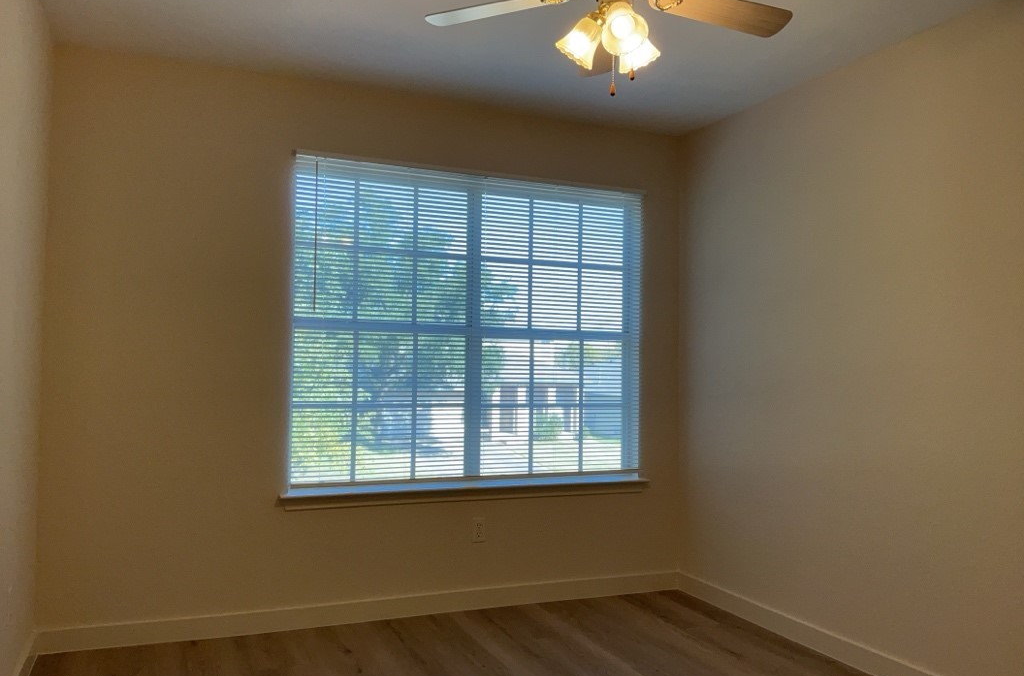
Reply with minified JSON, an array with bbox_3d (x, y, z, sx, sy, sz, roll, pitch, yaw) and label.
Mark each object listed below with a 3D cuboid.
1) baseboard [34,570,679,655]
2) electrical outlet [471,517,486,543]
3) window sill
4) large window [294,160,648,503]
[{"bbox_3d":[-0.491,1.253,3.718,3.010,0.090,0.016,2,-3,-22],"label":"baseboard"},{"bbox_3d":[-0.157,0.931,3.871,0.070,0.114,0.009,2,-3,-22],"label":"electrical outlet"},{"bbox_3d":[-0.168,0.759,3.895,1.873,0.067,0.100,2,-3,-22],"label":"window sill"},{"bbox_3d":[-0.152,-0.056,3.901,1.800,1.493,0.050,2,-3,-22],"label":"large window"}]

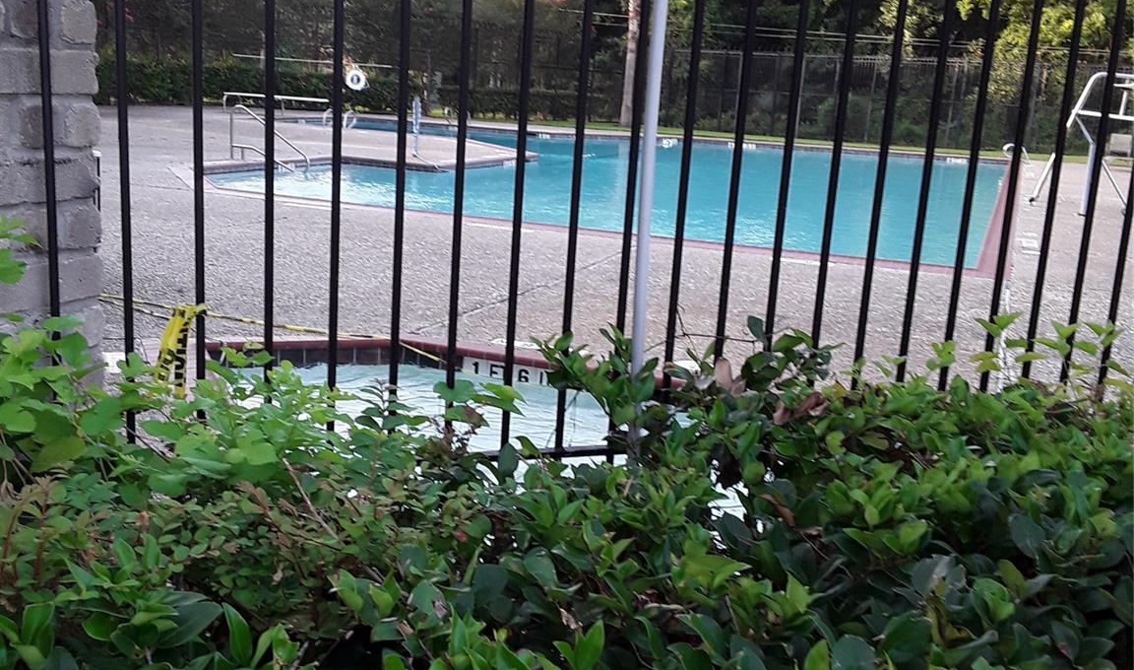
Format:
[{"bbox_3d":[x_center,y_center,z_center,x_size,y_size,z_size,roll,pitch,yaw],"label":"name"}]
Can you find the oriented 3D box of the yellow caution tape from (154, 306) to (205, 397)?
[{"bbox_3d":[-0.671,0.030,2.118,0.088,0.160,0.040,-2,14,-21],"label":"yellow caution tape"}]

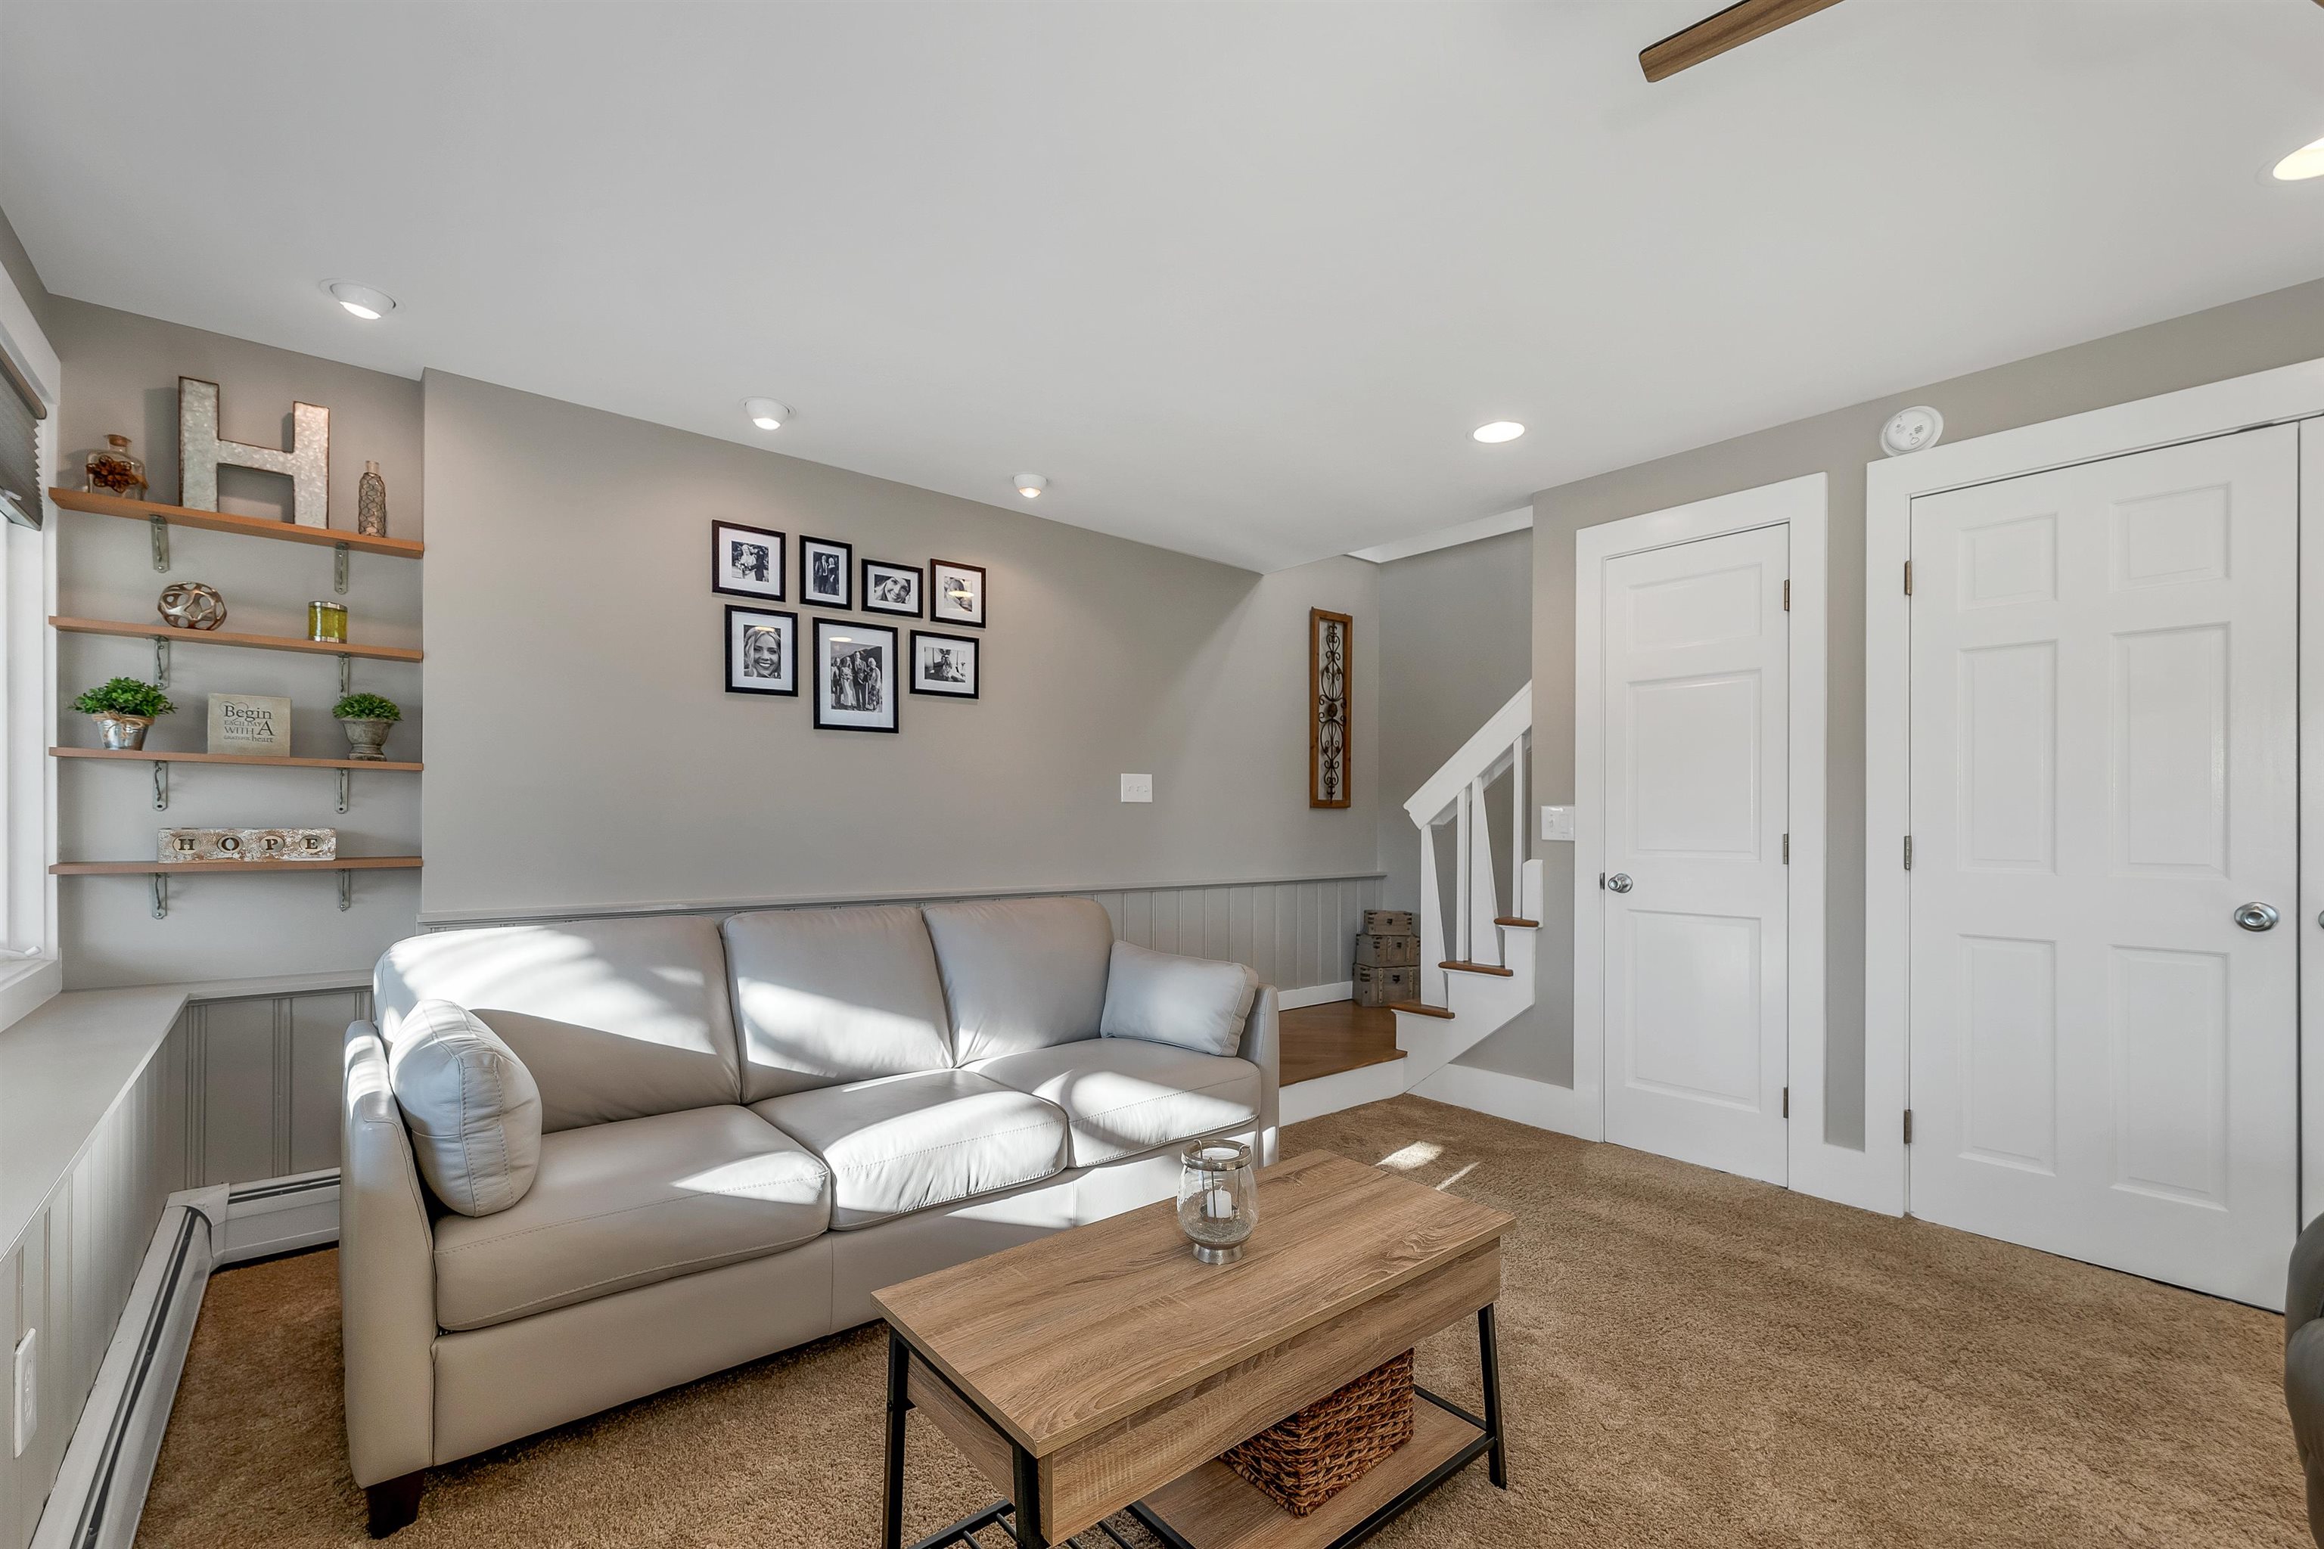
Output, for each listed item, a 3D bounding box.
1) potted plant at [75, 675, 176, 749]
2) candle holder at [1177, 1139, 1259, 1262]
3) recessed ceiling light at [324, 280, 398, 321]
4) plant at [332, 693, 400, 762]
[{"bbox_3d":[-2.465,-0.142,2.147,0.157,0.178,0.147,1,-2,-38],"label":"potted plant"},{"bbox_3d":[0.090,0.685,1.446,0.131,0.161,0.131,0,-2,0],"label":"candle holder"},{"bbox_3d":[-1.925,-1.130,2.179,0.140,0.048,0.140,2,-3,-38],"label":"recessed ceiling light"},{"bbox_3d":[-2.124,-0.124,2.418,0.139,0.186,0.139,1,-2,-38],"label":"plant"}]

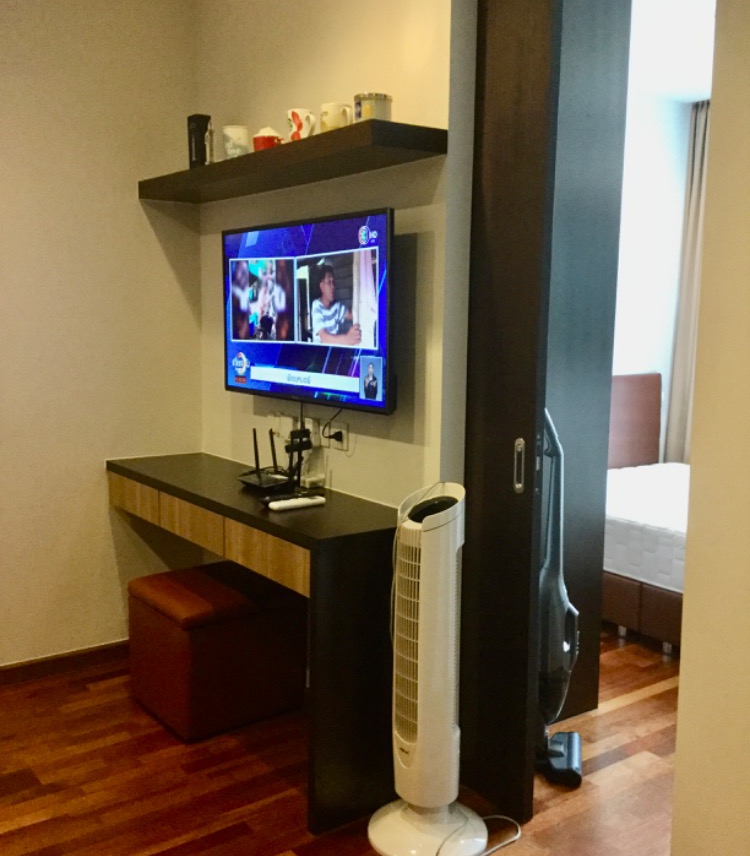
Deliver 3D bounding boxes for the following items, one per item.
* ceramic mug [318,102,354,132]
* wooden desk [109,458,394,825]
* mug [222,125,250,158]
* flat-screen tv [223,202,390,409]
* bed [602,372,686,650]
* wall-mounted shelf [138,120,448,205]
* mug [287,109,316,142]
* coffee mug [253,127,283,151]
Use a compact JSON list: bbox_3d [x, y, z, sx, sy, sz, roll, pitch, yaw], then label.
[{"bbox_3d":[-0.107,-0.847,2.516,0.086,0.098,0.114,-4,9,-37],"label":"ceramic mug"},{"bbox_3d":[-0.419,0.575,2.943,0.391,0.780,1.442,-4,9,-37],"label":"wooden desk"},{"bbox_3d":[-0.455,-0.910,2.929,0.087,0.112,0.099,-4,9,-37],"label":"mug"},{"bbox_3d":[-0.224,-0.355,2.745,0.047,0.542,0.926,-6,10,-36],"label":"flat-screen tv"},{"bbox_3d":[1.663,0.343,4.070,1.513,1.024,2.090,-4,9,-37],"label":"bed"},{"bbox_3d":[-0.342,-0.808,2.818,0.246,0.059,1.437,-4,9,-37],"label":"wall-mounted shelf"},{"bbox_3d":[-0.212,-0.862,2.610,0.080,0.102,0.109,-4,9,-37],"label":"mug"},{"bbox_3d":[-0.338,-0.888,2.802,0.078,0.103,0.102,-4,9,-37],"label":"coffee mug"}]

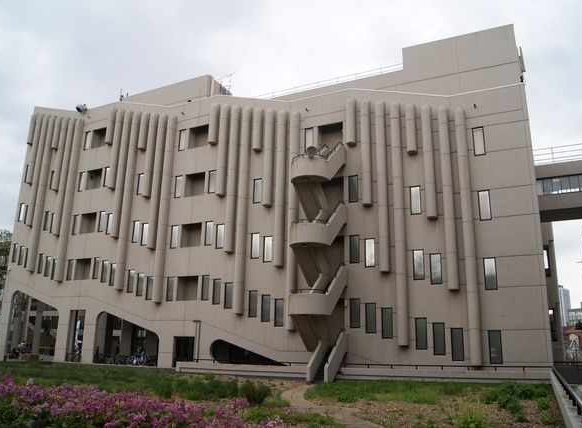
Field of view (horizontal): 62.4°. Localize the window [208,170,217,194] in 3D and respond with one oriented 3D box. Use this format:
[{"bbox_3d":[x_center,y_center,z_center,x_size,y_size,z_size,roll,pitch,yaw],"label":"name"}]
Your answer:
[{"bbox_3d":[-5.564,-2.256,34.184,0.605,1.650,0.120,-6,-16,25],"label":"window"}]

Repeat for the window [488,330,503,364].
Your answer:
[{"bbox_3d":[10.820,7.037,25.363,0.610,1.719,0.150,-5,-14,26],"label":"window"}]

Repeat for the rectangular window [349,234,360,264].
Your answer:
[{"bbox_3d":[3.725,2.070,27.967,0.570,1.630,0.150,-5,-15,25],"label":"rectangular window"}]

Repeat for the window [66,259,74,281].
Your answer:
[{"bbox_3d":[-17.628,4.521,38.372,0.605,1.650,0.120,-6,-16,25],"label":"window"}]

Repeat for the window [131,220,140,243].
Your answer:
[{"bbox_3d":[-11.683,1.374,36.255,0.605,1.650,0.120,-6,-16,25],"label":"window"}]

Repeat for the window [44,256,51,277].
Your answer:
[{"bbox_3d":[-19.616,4.278,38.746,0.570,1.630,0.150,-5,-15,25],"label":"window"}]

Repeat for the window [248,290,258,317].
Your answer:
[{"bbox_3d":[-2.374,5.710,30.411,0.605,1.650,0.120,-6,-16,25],"label":"window"}]

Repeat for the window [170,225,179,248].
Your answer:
[{"bbox_3d":[-8.329,1.673,34.495,0.605,1.650,0.120,-6,-16,25],"label":"window"}]

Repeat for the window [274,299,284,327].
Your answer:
[{"bbox_3d":[-0.713,5.982,29.204,0.590,1.660,0.130,-6,-16,26],"label":"window"}]

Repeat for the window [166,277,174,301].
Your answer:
[{"bbox_3d":[-8.889,5.606,35.652,0.610,1.719,0.150,-5,-14,26],"label":"window"}]

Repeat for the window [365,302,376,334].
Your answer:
[{"bbox_3d":[4.576,5.964,27.512,0.600,1.688,0.150,-6,-16,25],"label":"window"}]

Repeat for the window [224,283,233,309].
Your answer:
[{"bbox_3d":[-4.159,5.435,31.979,0.600,1.688,0.150,-6,-16,25],"label":"window"}]

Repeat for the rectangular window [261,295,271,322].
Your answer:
[{"bbox_3d":[-1.533,5.902,29.938,0.605,1.650,0.120,-6,-16,25],"label":"rectangular window"}]

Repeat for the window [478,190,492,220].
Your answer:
[{"bbox_3d":[10.225,-0.450,25.348,0.590,1.660,0.130,-6,-16,26],"label":"window"}]

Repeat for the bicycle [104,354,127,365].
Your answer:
[{"bbox_3d":[-12.962,10.580,35.558,1.720,1.000,0.550,-6,-16,25],"label":"bicycle"}]

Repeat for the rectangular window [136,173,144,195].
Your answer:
[{"bbox_3d":[-11.823,-2.343,37.834,0.600,1.688,0.150,-6,-16,25],"label":"rectangular window"}]

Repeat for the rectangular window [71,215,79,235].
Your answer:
[{"bbox_3d":[-18.570,0.986,41.607,0.610,1.719,0.150,-5,-14,26],"label":"rectangular window"}]

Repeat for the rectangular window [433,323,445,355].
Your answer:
[{"bbox_3d":[8.250,6.951,26.682,0.610,1.719,0.150,-5,-14,26],"label":"rectangular window"}]

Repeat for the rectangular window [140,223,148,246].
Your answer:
[{"bbox_3d":[-11.427,1.658,37.843,0.610,1.719,0.150,-5,-14,26],"label":"rectangular window"}]

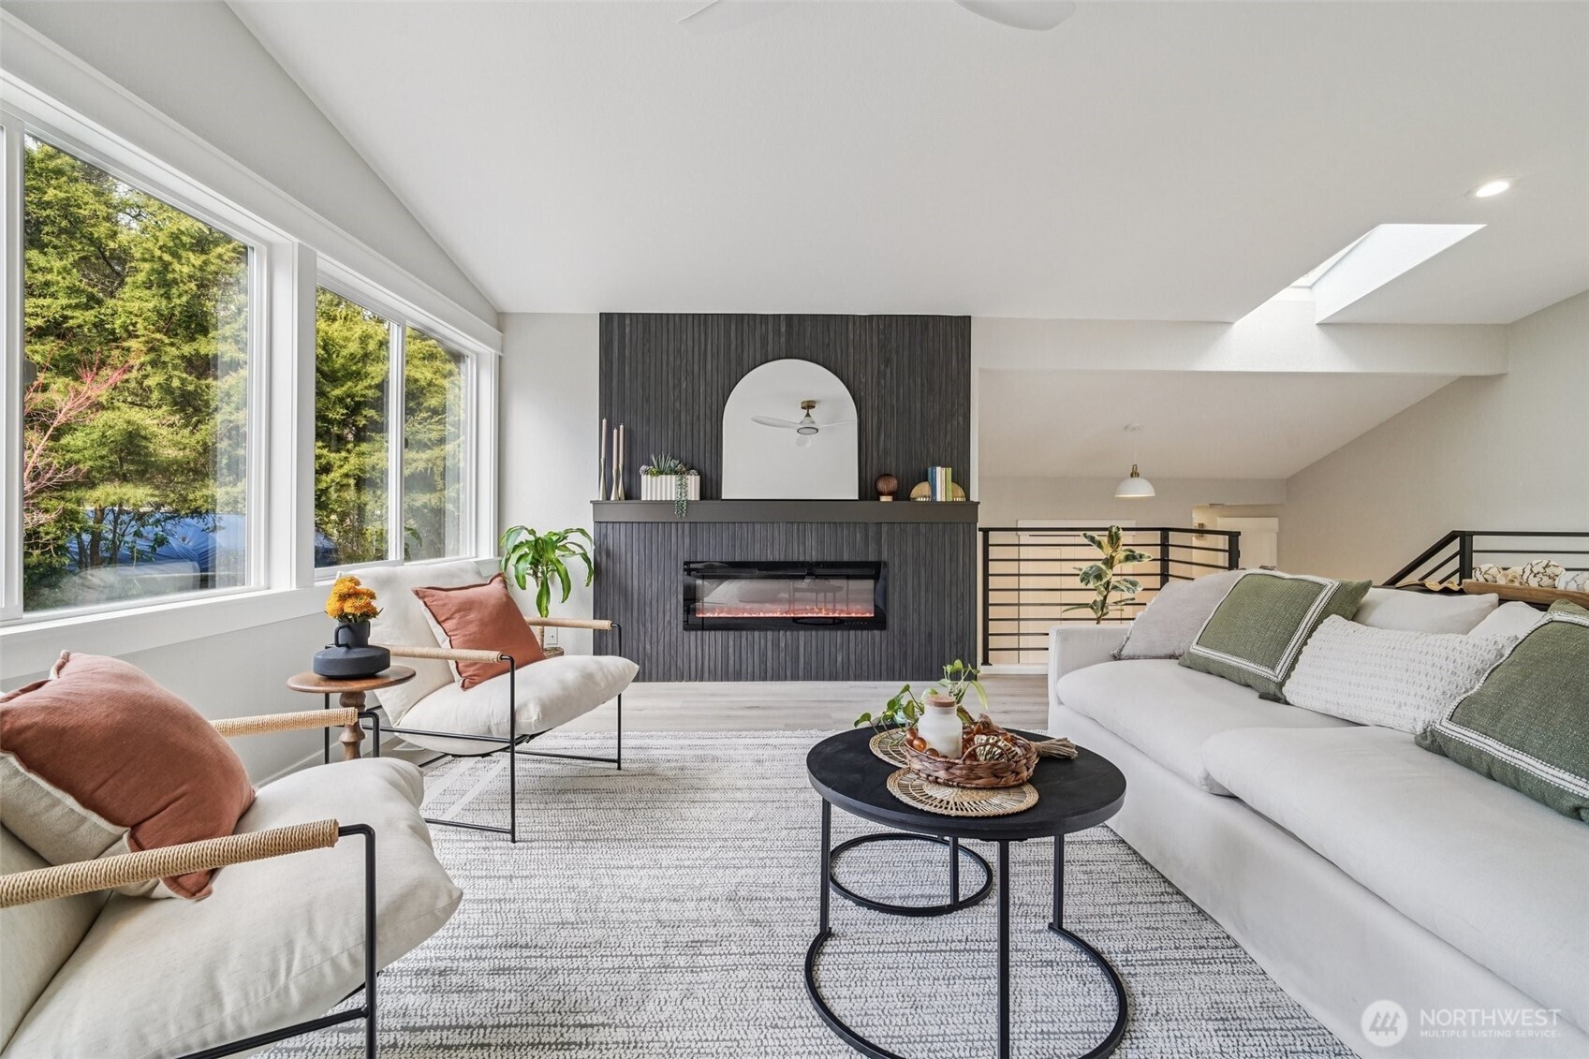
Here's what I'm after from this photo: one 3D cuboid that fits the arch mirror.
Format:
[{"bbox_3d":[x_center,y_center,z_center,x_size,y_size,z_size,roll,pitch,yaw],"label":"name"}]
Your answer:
[{"bbox_3d":[-0.029,-0.685,4.780,0.925,0.945,0.030,0,-1,-1],"label":"arch mirror"}]

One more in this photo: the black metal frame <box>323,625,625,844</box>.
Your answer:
[{"bbox_3d":[-1.208,0.713,2.758,0.807,0.631,0.711,0,1,16],"label":"black metal frame"}]

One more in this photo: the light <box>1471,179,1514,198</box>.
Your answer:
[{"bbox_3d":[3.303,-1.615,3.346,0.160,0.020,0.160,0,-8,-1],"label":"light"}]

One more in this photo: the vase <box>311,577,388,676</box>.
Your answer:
[{"bbox_3d":[-1.439,0.311,2.289,0.212,0.321,0.212,0,1,-1],"label":"vase"}]

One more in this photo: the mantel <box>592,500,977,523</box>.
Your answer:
[{"bbox_3d":[-0.061,-0.116,4.636,2.502,0.145,0.190,0,1,-1],"label":"mantel"}]

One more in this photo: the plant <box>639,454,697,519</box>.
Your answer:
[{"bbox_3d":[-0.835,-0.288,4.680,0.385,0.420,0.180,0,1,-1],"label":"plant"}]

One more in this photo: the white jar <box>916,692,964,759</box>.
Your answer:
[{"bbox_3d":[0.410,0.557,1.990,0.130,0.185,0.130,0,1,0],"label":"white jar"}]

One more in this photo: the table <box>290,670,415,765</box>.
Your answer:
[{"bbox_3d":[-1.411,0.754,2.256,0.349,0.562,0.349,0,1,-1],"label":"table"}]

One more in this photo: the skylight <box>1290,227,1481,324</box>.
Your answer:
[{"bbox_3d":[3.440,-1.640,4.430,0.600,0.200,1.180,0,-9,0],"label":"skylight"}]

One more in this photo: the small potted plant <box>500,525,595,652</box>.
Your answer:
[{"bbox_3d":[-1.474,0.469,4.211,0.520,0.982,0.500,0,1,-1],"label":"small potted plant"}]

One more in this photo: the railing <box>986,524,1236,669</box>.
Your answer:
[{"bbox_3d":[1.915,0.469,4.480,1.290,0.960,0.880,0,1,-1],"label":"railing"}]

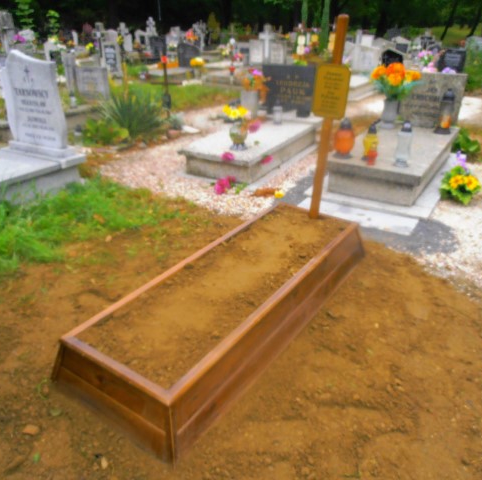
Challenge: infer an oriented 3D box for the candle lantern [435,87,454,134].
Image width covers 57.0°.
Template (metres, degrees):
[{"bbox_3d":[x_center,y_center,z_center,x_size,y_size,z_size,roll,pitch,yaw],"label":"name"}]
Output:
[{"bbox_3d":[2.220,-1.390,4.775,0.166,0.444,0.166,16,31,29],"label":"candle lantern"}]

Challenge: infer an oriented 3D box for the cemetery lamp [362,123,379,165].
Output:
[{"bbox_3d":[1.111,-0.847,3.843,0.128,0.335,0.128,7,28,15],"label":"cemetery lamp"}]

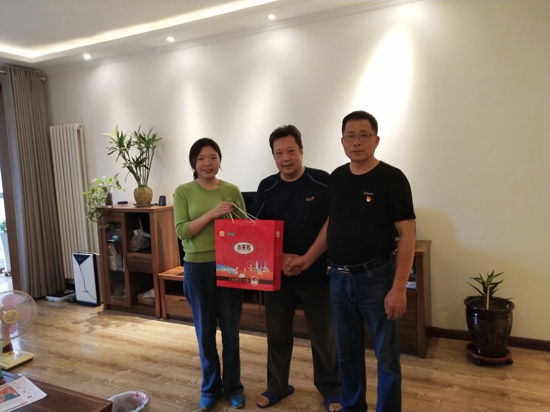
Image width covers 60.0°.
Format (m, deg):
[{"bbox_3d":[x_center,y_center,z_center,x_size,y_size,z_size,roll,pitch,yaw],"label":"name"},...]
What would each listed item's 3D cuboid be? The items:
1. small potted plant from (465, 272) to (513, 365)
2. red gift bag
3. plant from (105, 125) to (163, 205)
[{"bbox_3d":[1.513,0.769,3.364,0.333,0.645,0.333,0,5,28],"label":"small potted plant"},{"bbox_3d":[-0.144,0.264,2.611,0.362,0.372,0.094,0,0,27],"label":"red gift bag"},{"bbox_3d":[-1.440,-0.428,4.918,0.566,0.854,0.477,-3,4,-16],"label":"plant"}]

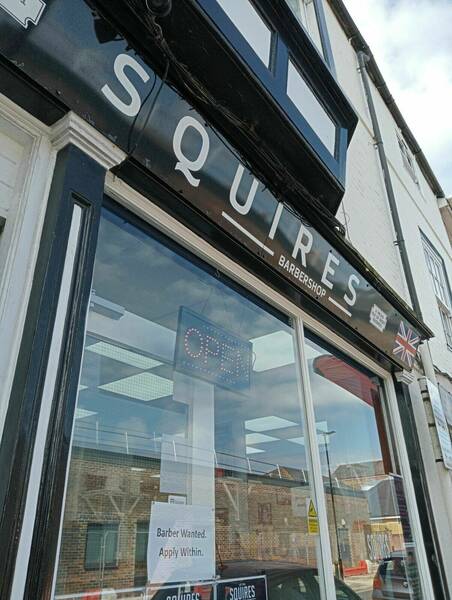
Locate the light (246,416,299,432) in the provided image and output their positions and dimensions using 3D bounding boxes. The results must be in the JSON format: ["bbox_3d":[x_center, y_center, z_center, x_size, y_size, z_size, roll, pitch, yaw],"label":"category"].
[{"bbox_3d":[0.427,1.339,5.304,0.590,0.060,0.590,-20,-33,32],"label":"light"}]

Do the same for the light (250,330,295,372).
[{"bbox_3d":[0.303,0.354,3.382,0.590,0.060,0.590,-20,-33,32],"label":"light"}]

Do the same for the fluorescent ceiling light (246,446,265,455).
[{"bbox_3d":[0.191,2.114,6.796,0.590,0.060,0.590,-20,-33,32],"label":"fluorescent ceiling light"}]

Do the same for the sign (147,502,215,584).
[{"bbox_3d":[-0.123,0.734,1.472,0.008,0.210,0.297,-20,-33,32],"label":"sign"}]

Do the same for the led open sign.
[{"bbox_3d":[-0.037,0.228,1.989,0.025,0.250,0.475,-15,-30,34],"label":"led open sign"}]

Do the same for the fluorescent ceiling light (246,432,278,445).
[{"bbox_3d":[0.309,1.727,6.050,0.590,0.060,0.590,-20,-33,32],"label":"fluorescent ceiling light"}]

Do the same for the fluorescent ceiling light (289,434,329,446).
[{"bbox_3d":[1.149,1.761,6.165,0.590,0.060,0.590,-20,-33,32],"label":"fluorescent ceiling light"}]

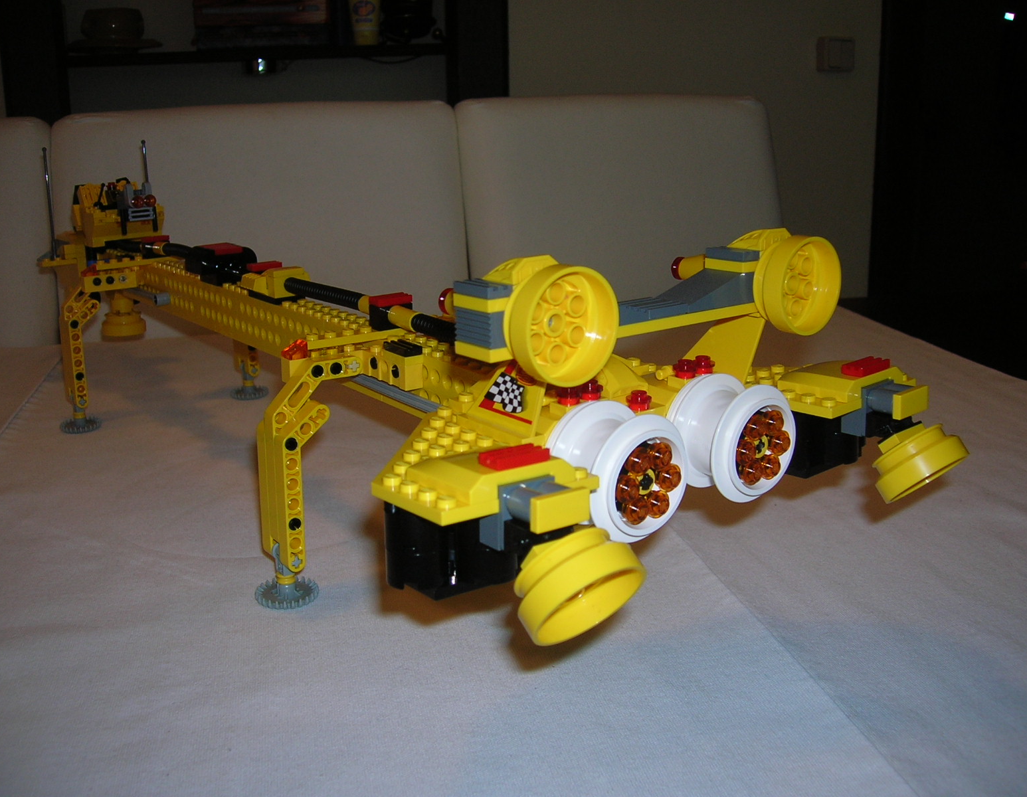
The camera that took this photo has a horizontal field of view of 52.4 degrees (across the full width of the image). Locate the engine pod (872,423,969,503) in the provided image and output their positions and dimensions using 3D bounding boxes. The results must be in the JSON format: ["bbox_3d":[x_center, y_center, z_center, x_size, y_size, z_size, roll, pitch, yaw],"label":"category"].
[{"bbox_3d":[0.125,0.019,0.324,0.030,0.030,0.014,-14,64,-39],"label":"engine pod"}]

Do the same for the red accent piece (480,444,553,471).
[{"bbox_3d":[0.000,0.014,0.258,0.016,0.003,0.008,-10,18,-36],"label":"red accent piece"}]

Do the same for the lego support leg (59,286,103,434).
[{"bbox_3d":[-0.273,-0.024,0.653,0.032,0.088,0.026,-12,19,-35],"label":"lego support leg"}]

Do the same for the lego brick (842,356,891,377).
[{"bbox_3d":[0.119,-0.011,0.352,0.016,0.003,0.008,-15,19,-35],"label":"lego brick"}]

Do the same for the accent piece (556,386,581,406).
[{"bbox_3d":[0.016,-0.001,0.302,0.008,0.005,0.008,-1,16,0],"label":"accent piece"}]

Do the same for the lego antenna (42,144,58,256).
[{"bbox_3d":[-0.317,-0.132,0.712,0.006,0.076,0.006,-10,18,-36],"label":"lego antenna"}]

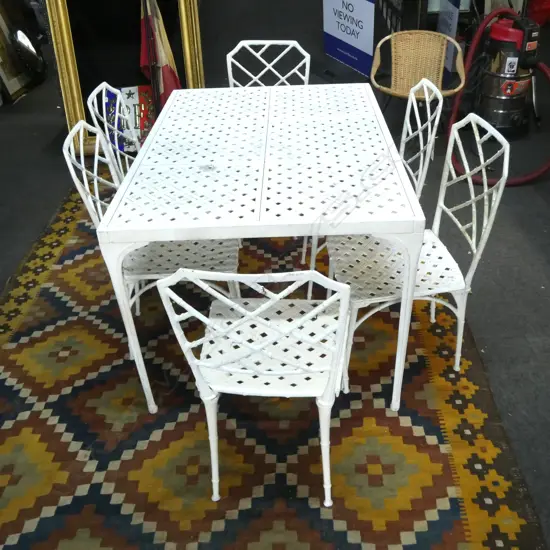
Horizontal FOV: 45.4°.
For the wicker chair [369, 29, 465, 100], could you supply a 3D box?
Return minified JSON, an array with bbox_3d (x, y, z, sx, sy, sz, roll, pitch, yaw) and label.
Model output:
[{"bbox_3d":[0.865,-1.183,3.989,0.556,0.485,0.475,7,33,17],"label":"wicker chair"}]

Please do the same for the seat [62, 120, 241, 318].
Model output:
[{"bbox_3d":[-0.401,-0.133,2.447,0.547,0.864,0.457,-4,31,-2],"label":"seat"}]

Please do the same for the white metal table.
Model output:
[{"bbox_3d":[-0.012,-0.188,2.625,0.907,0.737,1.401,-2,31,2],"label":"white metal table"}]

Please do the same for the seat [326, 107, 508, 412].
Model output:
[{"bbox_3d":[0.451,-0.079,2.287,0.547,0.864,0.457,-6,31,-5],"label":"seat"}]

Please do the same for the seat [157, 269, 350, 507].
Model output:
[{"bbox_3d":[-0.012,0.207,1.857,0.457,0.864,0.552,1,32,6],"label":"seat"}]

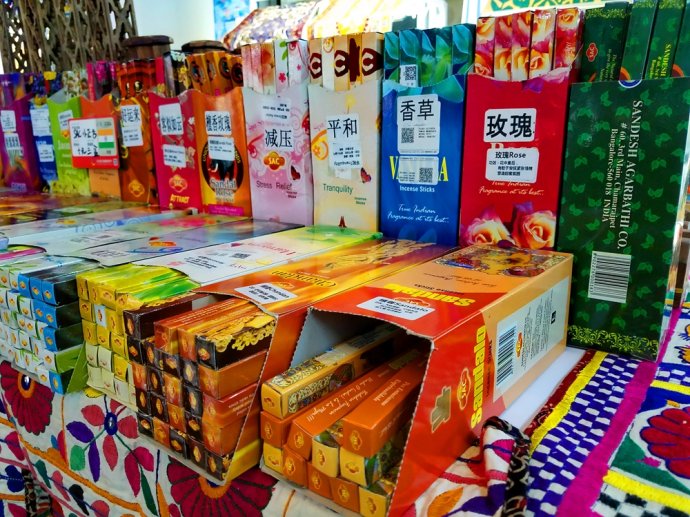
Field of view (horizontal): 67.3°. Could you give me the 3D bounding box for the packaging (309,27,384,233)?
[{"bbox_3d":[0.022,-0.087,0.534,0.079,0.262,0.080,8,17,33],"label":"packaging"}]

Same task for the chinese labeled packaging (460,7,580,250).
[{"bbox_3d":[0.155,-0.070,0.455,0.078,0.262,0.080,7,16,31],"label":"chinese labeled packaging"}]

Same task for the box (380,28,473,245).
[{"bbox_3d":[0.089,-0.078,0.495,0.078,0.261,0.080,8,17,33],"label":"box"}]

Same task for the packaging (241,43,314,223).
[{"bbox_3d":[-0.047,-0.096,0.574,0.082,0.263,0.080,7,16,30],"label":"packaging"}]

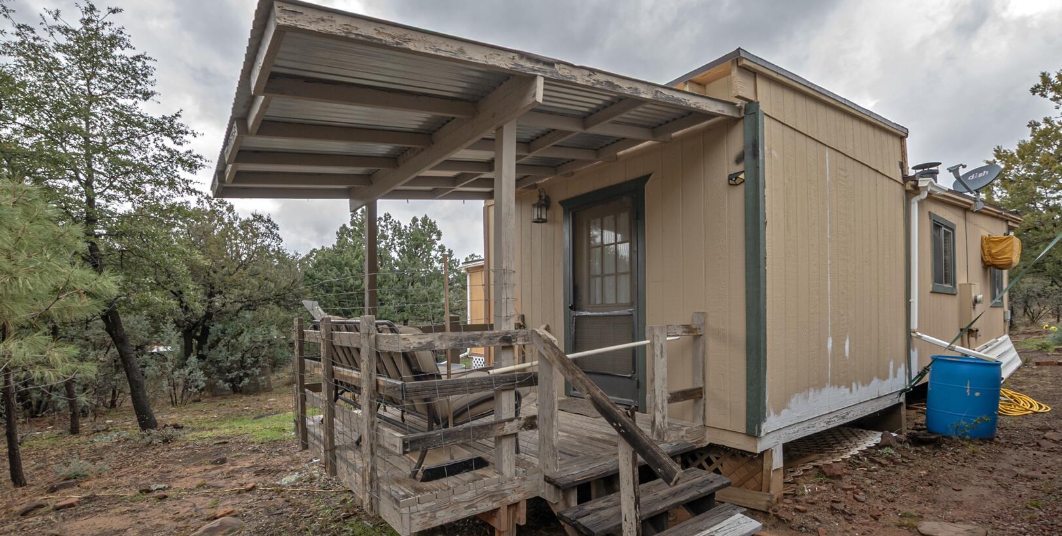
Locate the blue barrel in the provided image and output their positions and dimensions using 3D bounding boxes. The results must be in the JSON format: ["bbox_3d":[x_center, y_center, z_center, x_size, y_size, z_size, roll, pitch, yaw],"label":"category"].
[{"bbox_3d":[4.998,1.468,5.120,0.600,0.820,0.600,4,-1,-36],"label":"blue barrel"}]

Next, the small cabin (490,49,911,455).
[{"bbox_3d":[1.870,-0.028,5.939,3.700,3.130,4.200,4,-5,-36],"label":"small cabin"}]

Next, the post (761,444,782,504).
[{"bbox_3d":[1.791,1.546,3.314,0.100,0.400,0.120,4,-5,-36],"label":"post"}]

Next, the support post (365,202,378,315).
[{"bbox_3d":[-1.691,0.328,4.674,0.090,2.050,0.090,1,-3,-36],"label":"support post"}]

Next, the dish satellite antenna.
[{"bbox_3d":[6.674,-1.217,6.650,0.570,0.670,0.560,1,-4,-8],"label":"dish satellite antenna"}]

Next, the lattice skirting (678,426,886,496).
[{"bbox_3d":[2.647,1.657,4.369,2.870,0.400,0.780,4,-5,-36],"label":"lattice skirting"}]

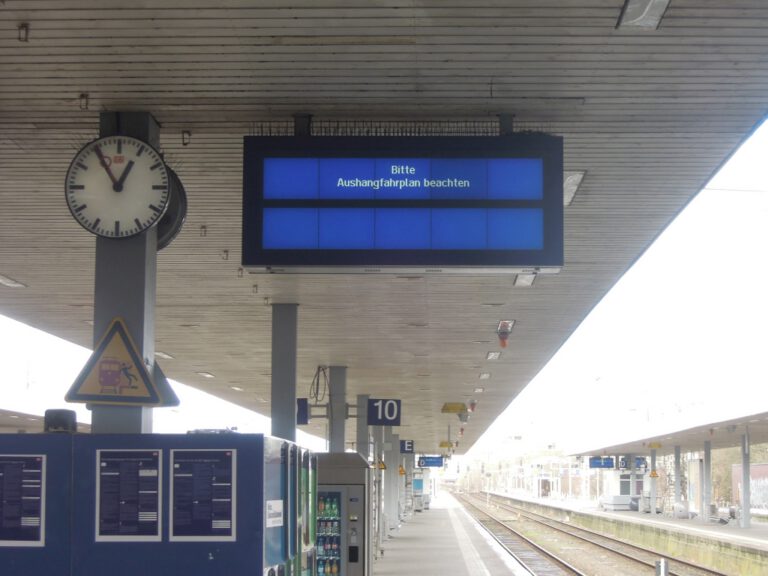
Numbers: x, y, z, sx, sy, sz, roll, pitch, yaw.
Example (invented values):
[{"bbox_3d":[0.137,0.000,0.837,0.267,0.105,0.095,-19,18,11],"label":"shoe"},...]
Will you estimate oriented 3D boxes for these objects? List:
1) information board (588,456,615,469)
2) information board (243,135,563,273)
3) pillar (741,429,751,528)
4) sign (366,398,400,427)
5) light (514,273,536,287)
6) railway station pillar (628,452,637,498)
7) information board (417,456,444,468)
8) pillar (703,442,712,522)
[{"bbox_3d":[16.957,13.660,133.016,1.920,0.790,0.360,0,-7,2],"label":"information board"},{"bbox_3d":[0.123,-0.498,10.385,1.920,0.796,0.360,0,-7,2],"label":"information board"},{"bbox_3d":[16.436,8.770,77.521,0.300,4.230,0.300,0,-7,2],"label":"pillar"},{"bbox_3d":[0.013,2.366,32.357,0.626,0.499,0.100,0,-7,2],"label":"sign"},{"bbox_3d":[1.521,-0.117,18.418,0.230,0.080,1.450,0,-7,2],"label":"light"},{"bbox_3d":[17.878,13.919,122.504,0.300,4.183,0.300,0,-7,2],"label":"railway station pillar"},{"bbox_3d":[3.727,13.614,133.446,1.920,0.790,0.360,0,-7,2],"label":"information board"},{"bbox_3d":[16.816,10.041,88.743,0.300,4.140,0.300,0,-7,2],"label":"pillar"}]

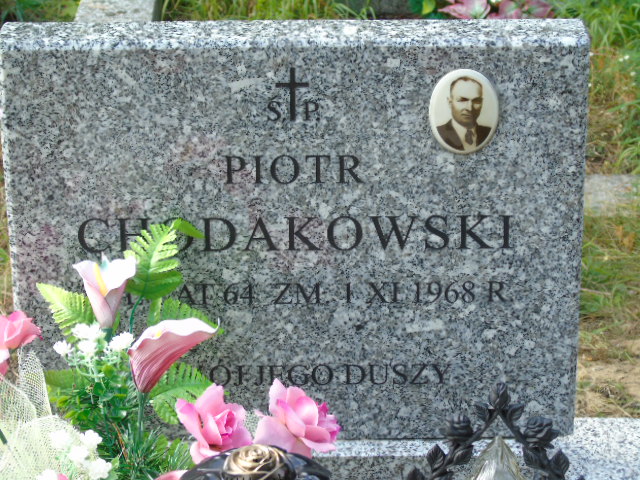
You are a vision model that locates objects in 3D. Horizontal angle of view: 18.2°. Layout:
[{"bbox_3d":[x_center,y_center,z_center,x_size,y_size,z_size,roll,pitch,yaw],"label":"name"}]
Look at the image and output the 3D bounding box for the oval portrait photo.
[{"bbox_3d":[0.145,-0.130,2.020,0.070,0.090,0.009,0,22,0],"label":"oval portrait photo"}]

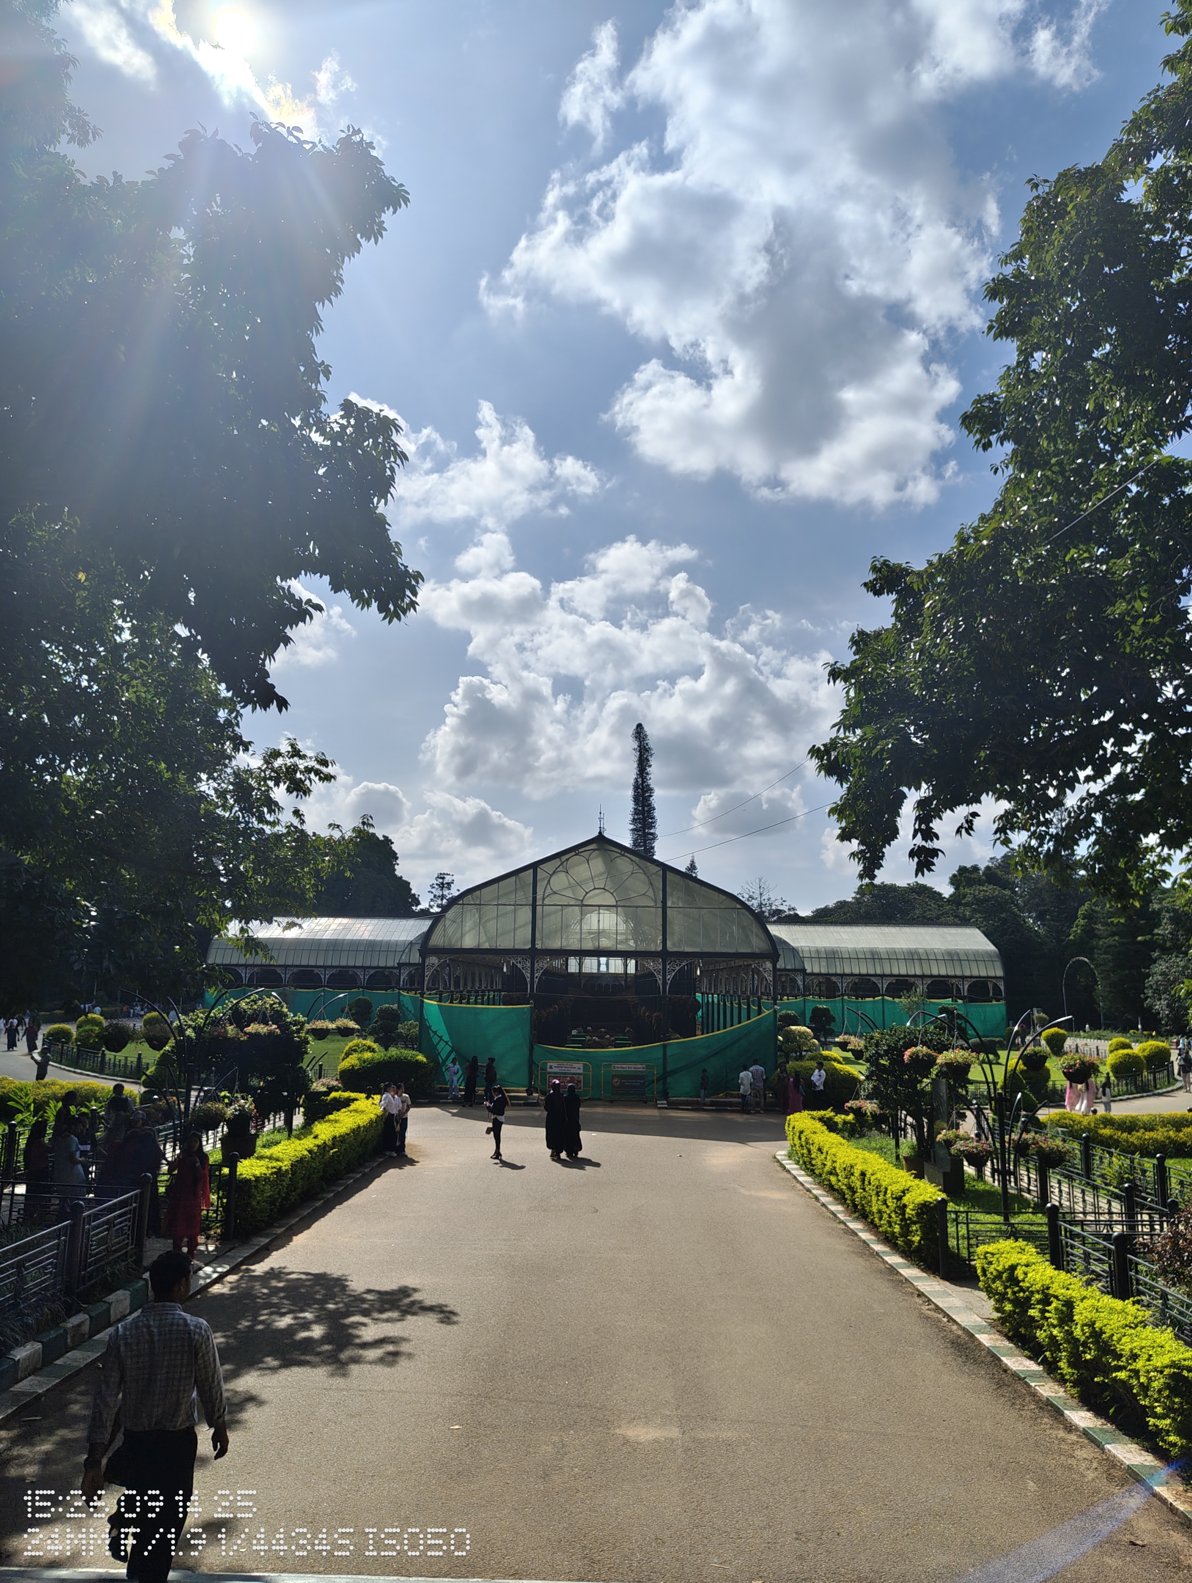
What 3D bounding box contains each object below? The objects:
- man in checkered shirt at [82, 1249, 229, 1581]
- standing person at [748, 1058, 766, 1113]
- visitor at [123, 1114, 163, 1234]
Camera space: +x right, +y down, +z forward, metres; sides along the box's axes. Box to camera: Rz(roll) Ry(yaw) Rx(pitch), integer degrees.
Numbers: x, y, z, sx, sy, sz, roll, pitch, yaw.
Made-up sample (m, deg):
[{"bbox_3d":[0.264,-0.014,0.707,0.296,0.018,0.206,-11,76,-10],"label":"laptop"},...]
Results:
[{"bbox_3d":[-2.264,3.198,5.660,0.670,1.660,0.520,1,-10,1],"label":"man in checkered shirt"},{"bbox_3d":[4.955,8.982,33.744,0.520,1.670,0.320,0,-10,3],"label":"standing person"},{"bbox_3d":[-6.697,5.595,16.240,0.540,1.700,0.380,-5,-12,30],"label":"visitor"}]

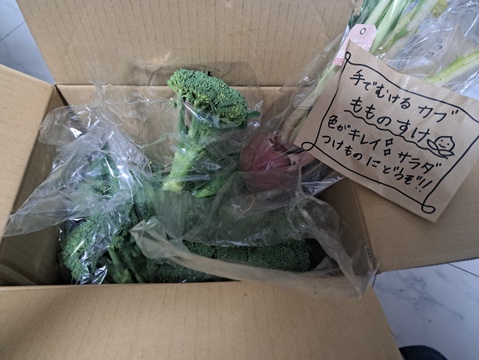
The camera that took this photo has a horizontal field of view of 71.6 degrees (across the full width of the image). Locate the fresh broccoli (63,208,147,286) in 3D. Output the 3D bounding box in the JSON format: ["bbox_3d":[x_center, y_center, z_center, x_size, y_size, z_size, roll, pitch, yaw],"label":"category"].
[{"bbox_3d":[-0.155,0.085,0.400,0.105,0.120,0.105,-37,22,0],"label":"fresh broccoli"}]

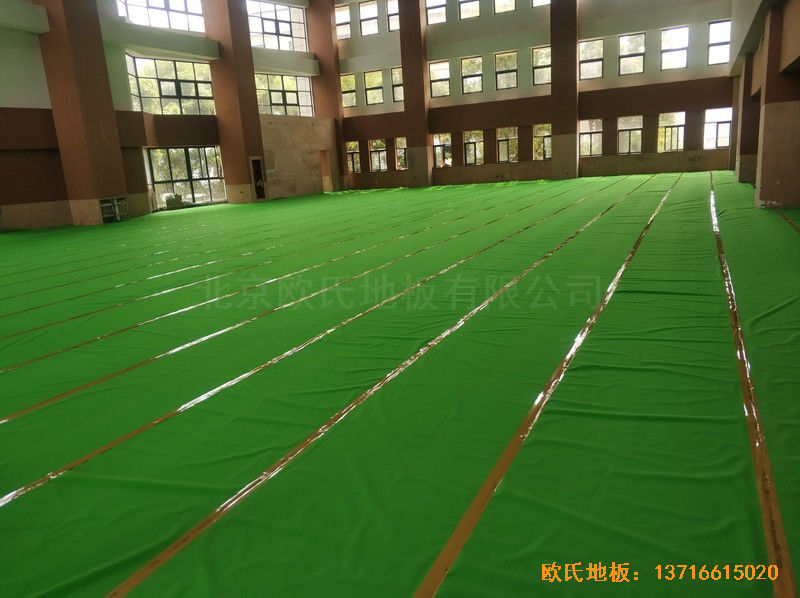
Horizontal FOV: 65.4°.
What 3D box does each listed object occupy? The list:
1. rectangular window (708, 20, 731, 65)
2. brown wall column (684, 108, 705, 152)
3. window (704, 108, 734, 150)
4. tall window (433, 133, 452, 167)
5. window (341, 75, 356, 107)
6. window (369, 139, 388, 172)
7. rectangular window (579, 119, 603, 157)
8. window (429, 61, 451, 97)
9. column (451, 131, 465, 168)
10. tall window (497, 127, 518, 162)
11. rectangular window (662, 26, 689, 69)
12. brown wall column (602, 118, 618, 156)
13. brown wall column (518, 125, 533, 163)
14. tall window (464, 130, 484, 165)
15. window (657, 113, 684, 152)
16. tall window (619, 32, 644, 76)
[{"bbox_3d":[15.123,-12.050,29.332,1.079,1.852,0.150,2,14,25],"label":"rectangular window"},{"bbox_3d":[14.494,-8.305,30.681,0.889,1.879,0.260,2,14,25],"label":"brown wall column"},{"bbox_3d":[15.443,-8.287,30.284,1.165,1.889,0.150,2,14,25],"label":"window"},{"bbox_3d":[2.308,-7.675,32.303,1.029,1.709,0.140,2,14,25],"label":"tall window"},{"bbox_3d":[-2.832,-11.378,34.116,1.034,1.718,0.150,2,14,25],"label":"window"},{"bbox_3d":[-1.161,-7.875,34.217,1.049,1.733,0.150,2,14,25],"label":"window"},{"bbox_3d":[8.939,-7.484,29.137,1.029,1.691,0.140,2,14,25],"label":"rectangular window"},{"bbox_3d":[2.052,-11.096,31.542,1.029,1.700,0.140,2,14,25],"label":"window"},{"bbox_3d":[3.363,-8.679,35.977,0.756,1.879,0.260,2,14,25],"label":"column"},{"bbox_3d":[5.359,-7.588,30.846,1.029,1.672,0.140,2,14,25],"label":"tall window"},{"bbox_3d":[11.856,-10.759,26.875,1.062,1.666,0.140,2,14,25],"label":"rectangular window"},{"bbox_3d":[9.780,-7.532,28.991,0.714,1.702,0.250,2,14,25],"label":"brown wall column"},{"bbox_3d":[6.202,-7.642,30.701,0.745,1.702,0.250,2,14,25],"label":"brown wall column"},{"bbox_3d":[3.808,-7.630,31.587,1.029,1.705,0.140,2,14,25],"label":"tall window"},{"bbox_3d":[12.146,-7.443,27.865,1.094,1.702,0.150,2,14,25],"label":"window"},{"bbox_3d":[10.369,-10.898,27.827,1.079,1.702,0.150,2,14,25],"label":"tall window"}]

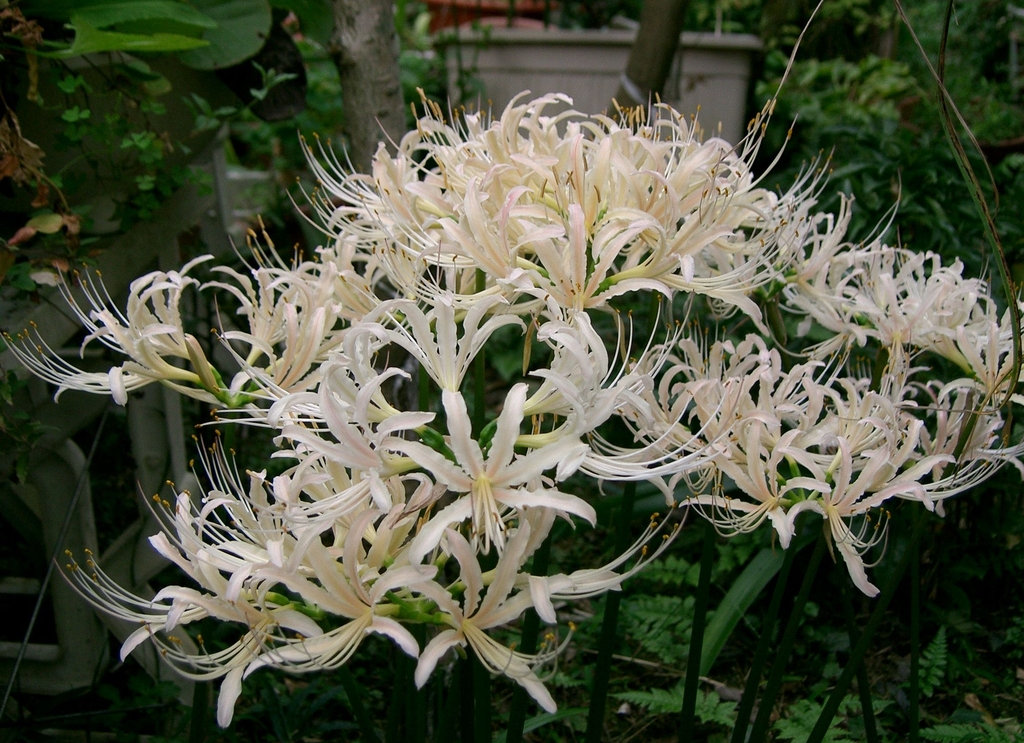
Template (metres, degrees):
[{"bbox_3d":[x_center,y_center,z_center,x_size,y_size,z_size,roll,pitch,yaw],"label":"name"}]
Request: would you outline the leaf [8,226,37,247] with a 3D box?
[{"bbox_3d":[-0.389,-0.107,1.030,0.026,0.012,0.009,-27,0,0],"label":"leaf"}]

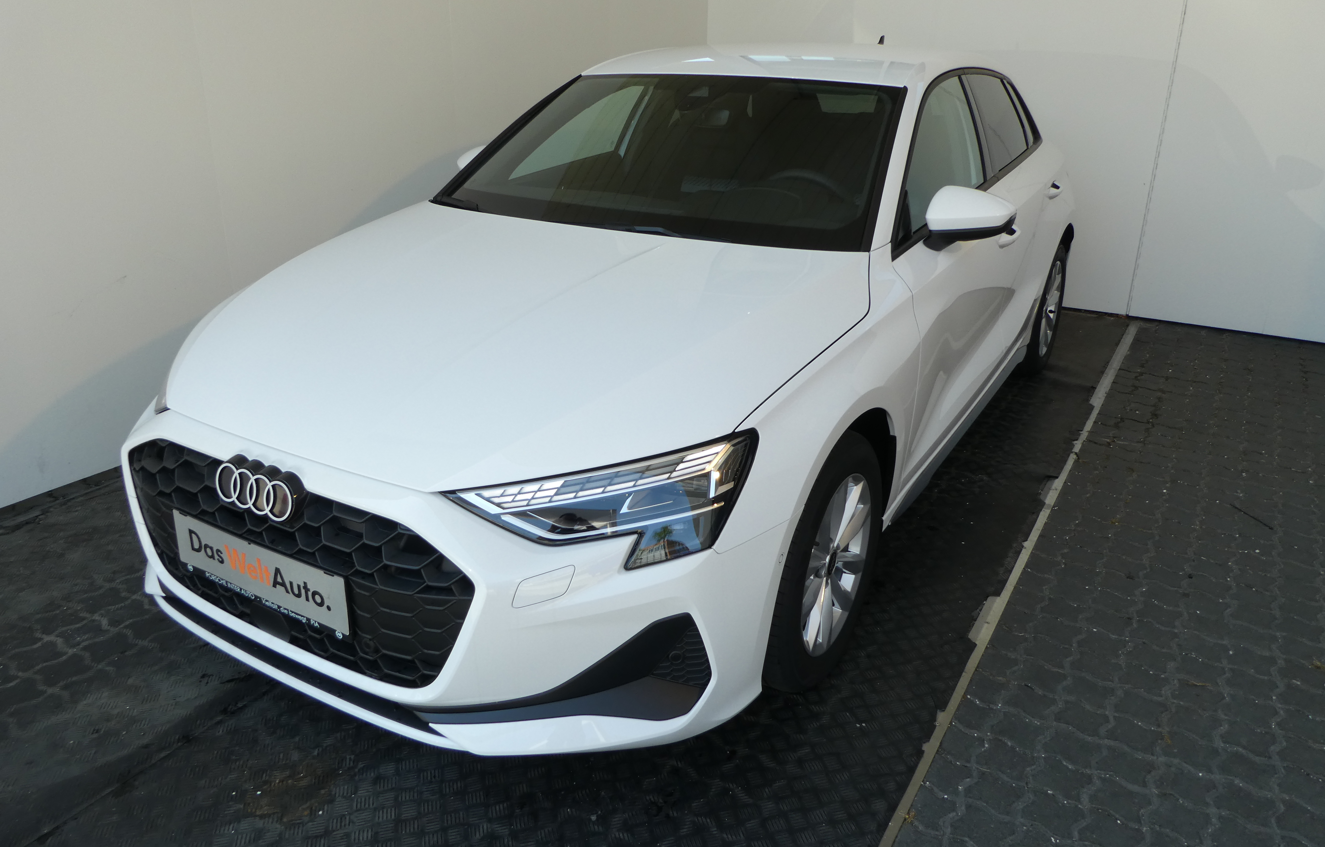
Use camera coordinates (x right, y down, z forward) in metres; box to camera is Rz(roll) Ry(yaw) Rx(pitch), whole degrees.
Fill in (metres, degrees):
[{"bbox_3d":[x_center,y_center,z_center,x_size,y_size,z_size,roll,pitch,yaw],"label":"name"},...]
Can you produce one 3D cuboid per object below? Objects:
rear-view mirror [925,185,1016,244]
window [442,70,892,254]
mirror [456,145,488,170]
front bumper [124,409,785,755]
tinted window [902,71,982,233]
[{"bbox_3d":[0.814,-0.552,2.448,0.235,0.155,0.170,13,26,29],"label":"rear-view mirror"},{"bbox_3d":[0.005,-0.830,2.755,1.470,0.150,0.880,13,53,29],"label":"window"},{"bbox_3d":[-0.706,-0.914,3.314,0.235,0.155,0.170,13,26,29],"label":"mirror"},{"bbox_3d":[-0.652,0.236,2.047,1.790,0.560,0.580,13,26,29],"label":"front bumper"},{"bbox_3d":[0.792,-0.797,2.648,0.100,0.420,0.950,-13,11,37],"label":"tinted window"}]

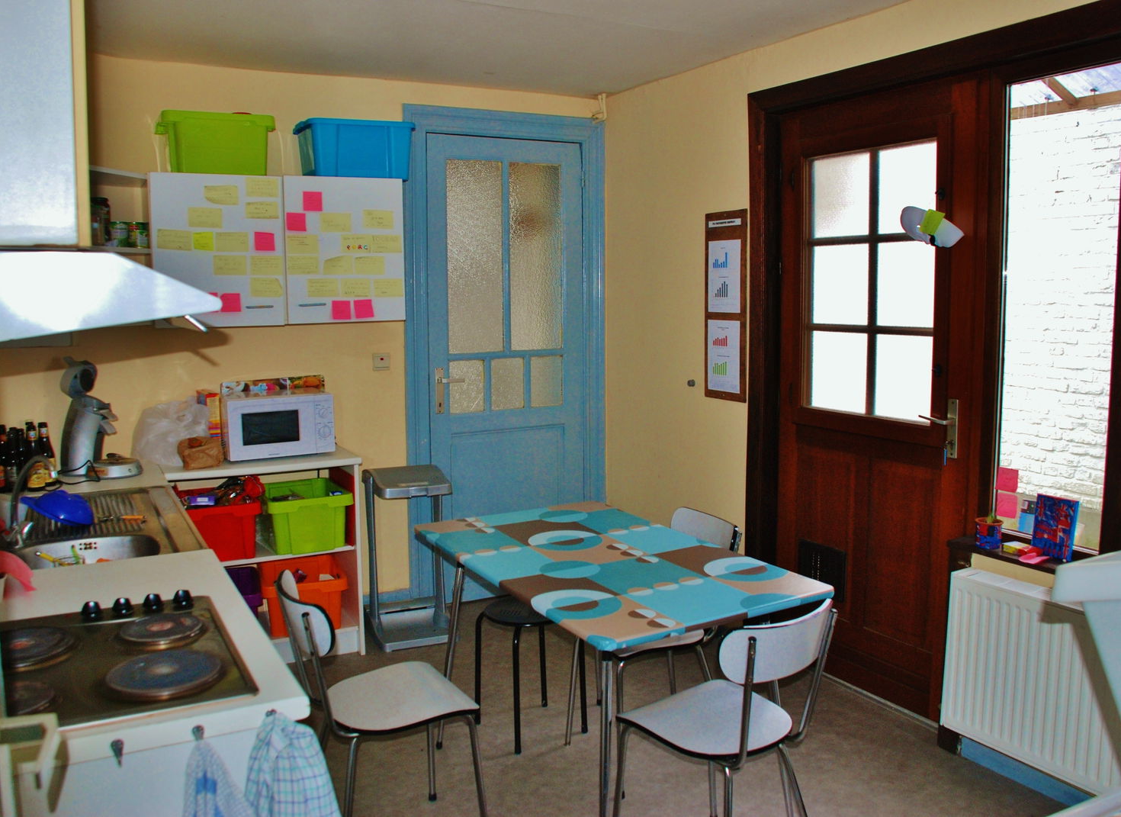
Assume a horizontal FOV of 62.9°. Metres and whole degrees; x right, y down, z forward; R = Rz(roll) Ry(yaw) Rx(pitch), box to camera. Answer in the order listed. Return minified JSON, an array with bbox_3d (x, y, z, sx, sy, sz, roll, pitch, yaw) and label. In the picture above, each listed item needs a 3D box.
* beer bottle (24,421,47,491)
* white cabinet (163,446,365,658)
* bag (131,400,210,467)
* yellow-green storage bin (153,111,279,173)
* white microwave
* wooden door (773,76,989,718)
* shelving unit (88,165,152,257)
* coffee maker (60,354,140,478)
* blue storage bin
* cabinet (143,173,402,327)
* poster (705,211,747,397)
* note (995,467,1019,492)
[{"bbox_3d":[-1.764,0.164,3.070,0.065,0.230,0.065,-5,9,-29],"label":"beer bottle"},{"bbox_3d":[-1.205,0.609,3.732,0.735,0.845,0.390,-5,9,-32],"label":"white cabinet"},{"bbox_3d":[-1.506,0.087,3.535,0.285,0.248,0.230,-5,9,-29],"label":"bag"},{"bbox_3d":[-1.319,-0.978,3.463,0.430,0.222,0.300,-5,9,-29],"label":"yellow-green storage bin"},{"bbox_3d":[-1.168,0.056,3.757,0.430,0.247,0.290,-5,9,-29],"label":"white microwave"},{"bbox_3d":[1.119,-0.023,3.323,0.060,2.160,0.930,-5,9,-29],"label":"wooden door"},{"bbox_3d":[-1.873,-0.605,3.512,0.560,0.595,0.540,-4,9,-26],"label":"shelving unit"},{"bbox_3d":[-1.665,0.037,3.302,0.275,0.415,0.190,-2,8,-9],"label":"coffee maker"},{"bbox_3d":[-0.850,-1.028,3.721,0.440,0.222,0.300,-5,9,-29],"label":"blue storage bin"},{"bbox_3d":[-1.131,-0.621,3.646,0.970,0.572,0.310,-5,9,-29],"label":"cabinet"},{"bbox_3d":[0.678,-0.423,3.795,0.015,0.778,0.267,-5,9,-29],"label":"poster"},{"bbox_3d":[1.405,0.225,2.868,0.004,0.076,0.075,-5,9,-29],"label":"note"}]

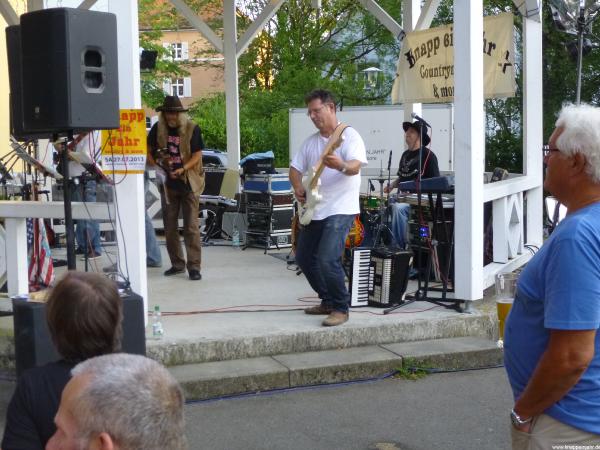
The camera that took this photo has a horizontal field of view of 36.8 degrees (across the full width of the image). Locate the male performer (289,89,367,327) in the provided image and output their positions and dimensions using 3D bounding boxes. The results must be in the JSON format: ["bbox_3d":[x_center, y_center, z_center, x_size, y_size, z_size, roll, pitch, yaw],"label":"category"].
[{"bbox_3d":[0.188,-0.141,6.617,0.560,1.680,0.420,1,5,25],"label":"male performer"}]

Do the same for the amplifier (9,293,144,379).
[{"bbox_3d":[-1.320,0.746,5.393,0.640,0.630,0.510,-3,5,-27],"label":"amplifier"}]

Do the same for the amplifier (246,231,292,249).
[{"bbox_3d":[-0.411,0.180,12.435,0.470,0.230,0.510,-5,6,-44],"label":"amplifier"}]

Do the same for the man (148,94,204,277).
[{"bbox_3d":[-1.274,-0.374,9.186,0.570,1.830,0.420,-1,4,7],"label":"man"}]

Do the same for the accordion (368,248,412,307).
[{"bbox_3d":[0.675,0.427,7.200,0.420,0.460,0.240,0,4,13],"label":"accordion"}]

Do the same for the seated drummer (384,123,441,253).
[{"bbox_3d":[1.175,-0.366,9.500,0.650,1.460,0.500,-5,5,-41],"label":"seated drummer"}]

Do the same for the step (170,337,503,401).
[{"bbox_3d":[0.224,0.947,6.019,2.430,0.124,0.445,-3,4,-20],"label":"step"}]

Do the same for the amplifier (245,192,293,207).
[{"bbox_3d":[-0.421,-0.348,12.397,0.470,0.180,0.510,-5,6,-44],"label":"amplifier"}]

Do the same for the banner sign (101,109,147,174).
[{"bbox_3d":[-1.149,-0.542,5.870,0.295,0.420,0.020,-1,4,3],"label":"banner sign"}]

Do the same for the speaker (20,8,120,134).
[{"bbox_3d":[-1.356,-0.907,5.360,0.435,0.685,0.385,2,5,39],"label":"speaker"}]

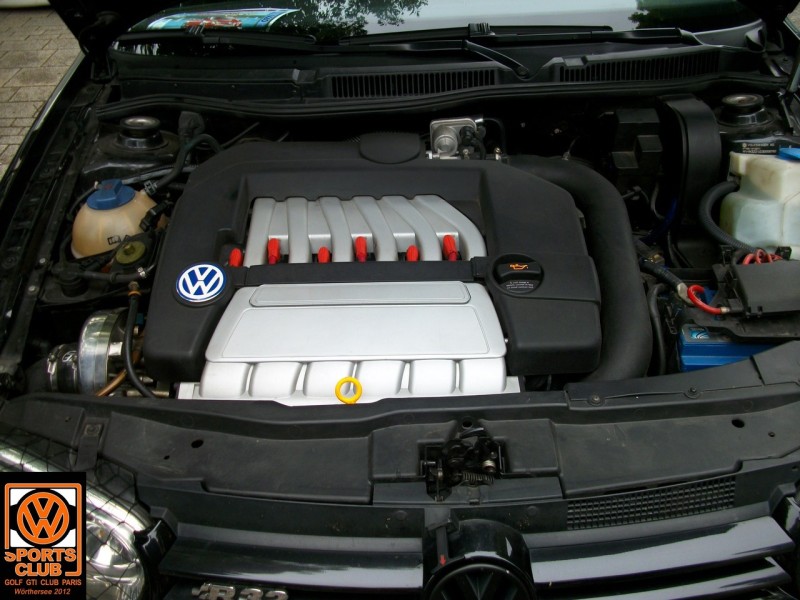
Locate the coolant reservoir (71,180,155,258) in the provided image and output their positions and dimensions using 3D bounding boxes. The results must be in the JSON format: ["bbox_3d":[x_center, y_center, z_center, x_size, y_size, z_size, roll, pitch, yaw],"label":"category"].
[{"bbox_3d":[-0.449,-0.103,1.253,0.150,0.160,0.150,-1,36,0],"label":"coolant reservoir"}]

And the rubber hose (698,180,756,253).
[{"bbox_3d":[0.523,-0.131,1.250,0.092,0.070,0.100,-1,36,0],"label":"rubber hose"}]

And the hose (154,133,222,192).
[{"bbox_3d":[-0.349,-0.224,1.290,0.115,0.070,0.100,-1,36,0],"label":"hose"}]

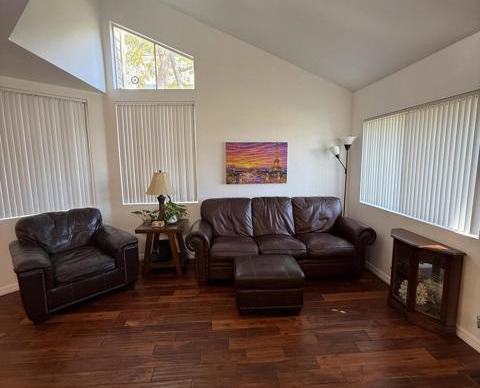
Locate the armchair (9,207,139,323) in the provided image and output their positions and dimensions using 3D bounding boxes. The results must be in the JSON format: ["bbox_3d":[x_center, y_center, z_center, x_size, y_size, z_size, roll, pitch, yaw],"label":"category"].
[{"bbox_3d":[-1.902,0.693,3.004,0.900,0.890,1.100,6,10,43],"label":"armchair"}]

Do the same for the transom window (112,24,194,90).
[{"bbox_3d":[-1.194,-1.869,3.580,1.100,0.860,0.090,-1,8,-4],"label":"transom window"}]

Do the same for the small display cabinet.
[{"bbox_3d":[1.674,0.797,2.504,0.260,0.717,0.790,-1,8,-4],"label":"small display cabinet"}]

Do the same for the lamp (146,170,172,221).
[{"bbox_3d":[-1.073,0.055,3.548,0.360,0.730,0.360,-1,8,-4],"label":"lamp"}]

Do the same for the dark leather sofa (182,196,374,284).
[{"bbox_3d":[0.509,0.550,3.528,2.300,0.970,0.880,-1,8,-2],"label":"dark leather sofa"}]

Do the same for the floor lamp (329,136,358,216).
[{"bbox_3d":[1.498,0.084,3.783,0.380,1.800,0.280,-1,8,-4],"label":"floor lamp"}]

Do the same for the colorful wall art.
[{"bbox_3d":[0.262,-0.445,3.829,0.910,0.620,0.035,-1,8,-4],"label":"colorful wall art"}]

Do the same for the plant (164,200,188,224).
[{"bbox_3d":[-0.868,0.240,3.537,0.360,0.350,0.330,-1,8,-4],"label":"plant"}]

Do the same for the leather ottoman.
[{"bbox_3d":[0.286,0.930,2.702,0.660,0.440,0.540,-1,8,1],"label":"leather ottoman"}]

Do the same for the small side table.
[{"bbox_3d":[-1.024,0.737,3.571,0.610,0.630,0.570,-1,8,-4],"label":"small side table"}]

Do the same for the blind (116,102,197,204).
[{"bbox_3d":[-1.170,-0.558,3.744,1.070,1.410,0.070,-1,8,-4],"label":"blind"}]

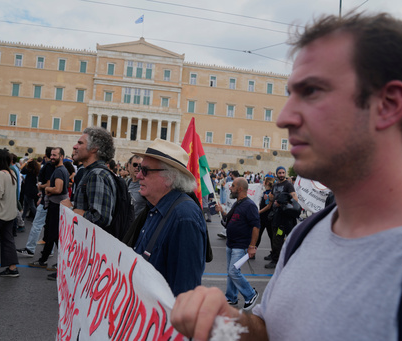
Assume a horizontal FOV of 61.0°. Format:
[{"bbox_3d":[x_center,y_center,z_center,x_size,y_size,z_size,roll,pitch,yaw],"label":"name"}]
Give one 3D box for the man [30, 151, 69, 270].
[{"bbox_3d":[-2.210,0.570,5.000,0.600,1.750,0.520,5,-2,-19],"label":"man"}]

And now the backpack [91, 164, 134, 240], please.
[{"bbox_3d":[-0.600,0.260,2.420,0.250,0.500,0.320,5,-2,-21],"label":"backpack"}]

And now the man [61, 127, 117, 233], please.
[{"bbox_3d":[-0.780,0.580,2.340,0.500,1.770,0.540,5,-2,-20],"label":"man"}]

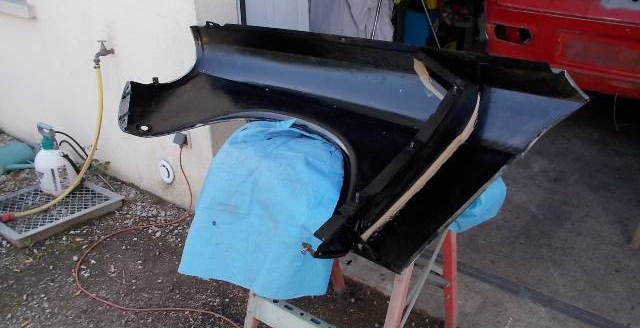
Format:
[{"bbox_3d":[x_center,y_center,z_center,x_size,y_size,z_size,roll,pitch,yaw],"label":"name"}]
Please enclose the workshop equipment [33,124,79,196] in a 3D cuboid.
[{"bbox_3d":[-1.482,-0.048,2.956,0.200,0.405,0.200,-24,35,-38],"label":"workshop equipment"}]

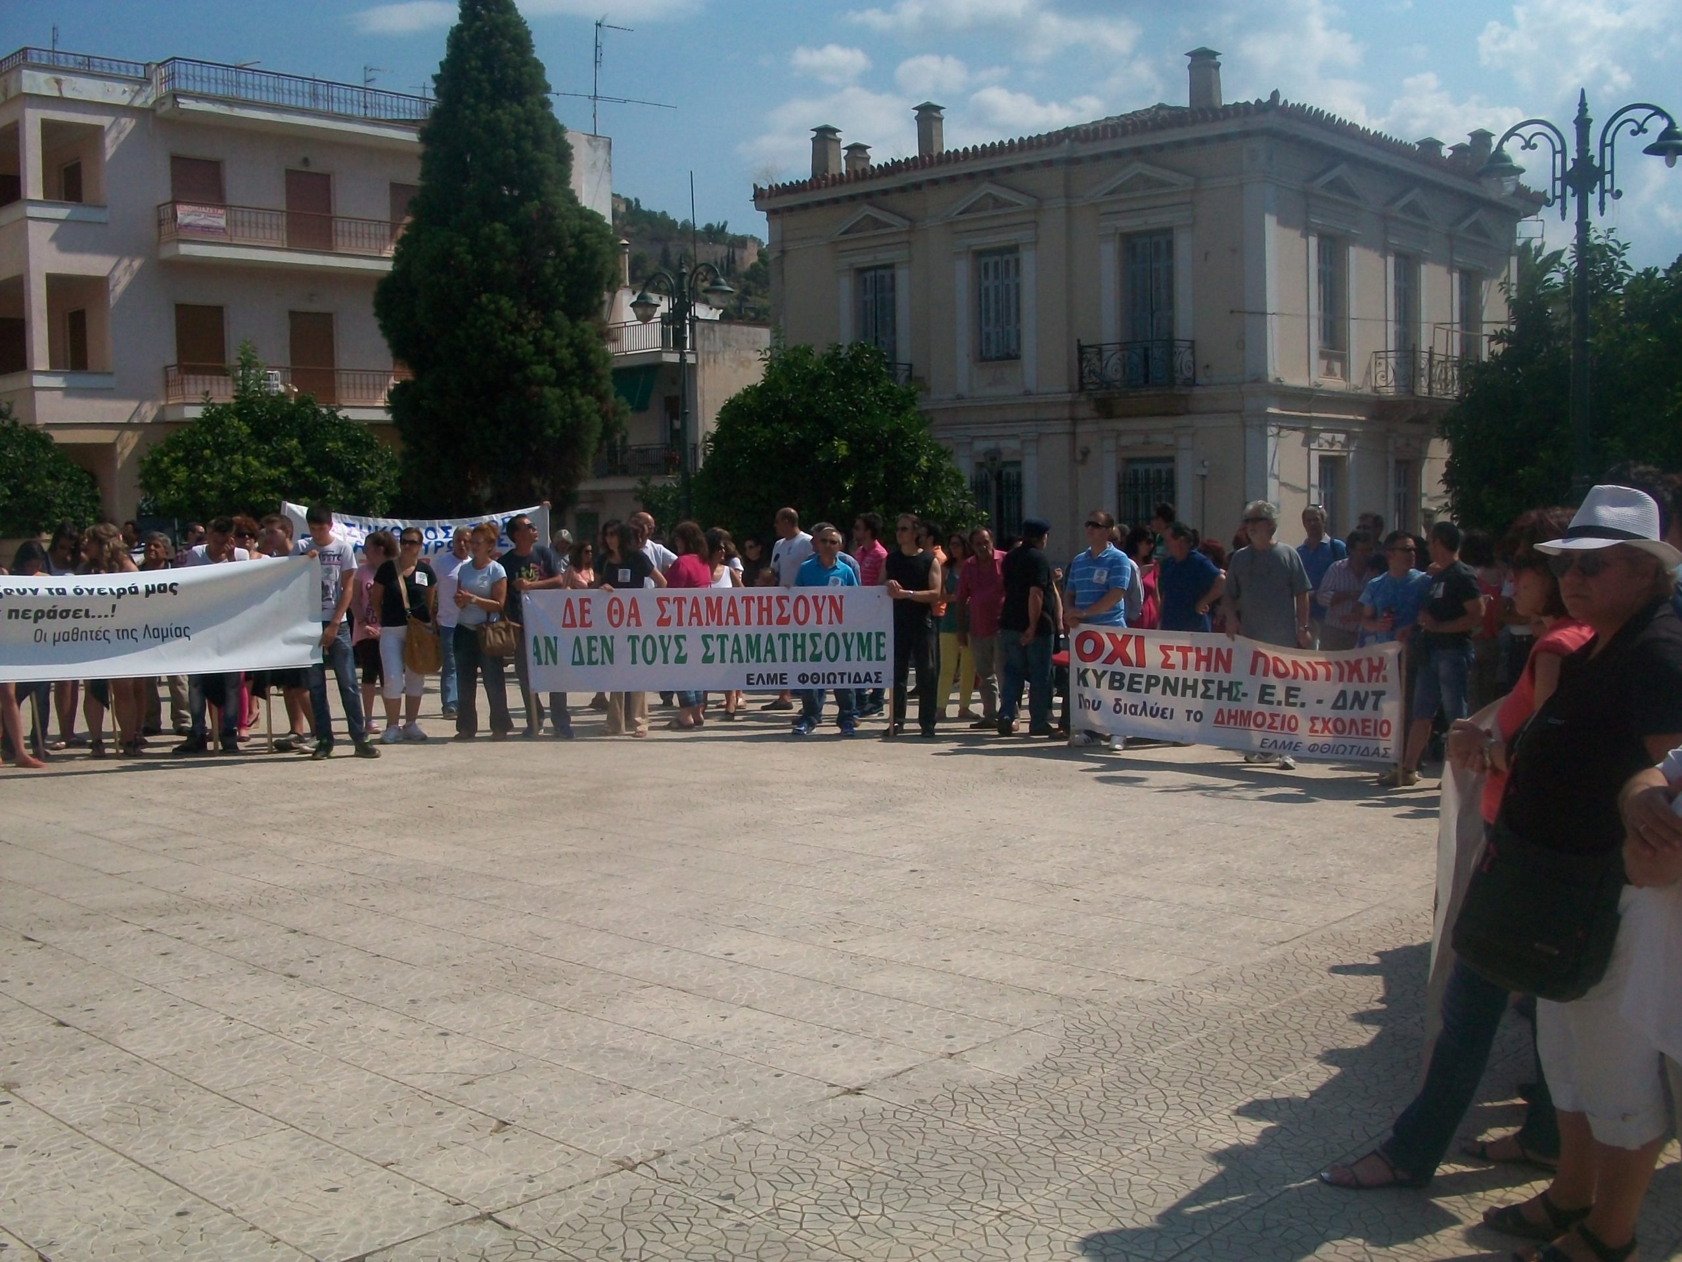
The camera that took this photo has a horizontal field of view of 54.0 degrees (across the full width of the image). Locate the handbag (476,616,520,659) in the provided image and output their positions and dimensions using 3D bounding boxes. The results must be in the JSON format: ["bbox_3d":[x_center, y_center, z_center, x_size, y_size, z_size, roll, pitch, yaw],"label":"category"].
[{"bbox_3d":[-2.590,0.040,12.500,0.340,0.330,0.170,-2,4,-14],"label":"handbag"}]

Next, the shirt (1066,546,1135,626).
[{"bbox_3d":[1.932,-0.318,12.300,0.510,0.650,0.300,2,5,38],"label":"shirt"}]

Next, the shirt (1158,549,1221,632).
[{"bbox_3d":[2.698,-0.295,12.800,0.310,0.660,0.500,-5,6,-43],"label":"shirt"}]

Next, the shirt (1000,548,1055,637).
[{"bbox_3d":[1.458,-0.318,12.927,0.320,0.710,0.500,-4,5,-37],"label":"shirt"}]

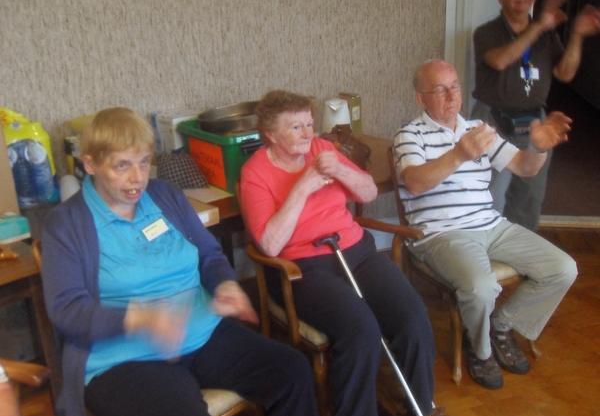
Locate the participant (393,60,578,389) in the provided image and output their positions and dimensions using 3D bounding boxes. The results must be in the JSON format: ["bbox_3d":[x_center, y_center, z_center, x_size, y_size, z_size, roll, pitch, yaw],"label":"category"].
[{"bbox_3d":[0.733,0.055,2.578,0.590,1.300,0.710,-10,19,-21],"label":"participant"}]

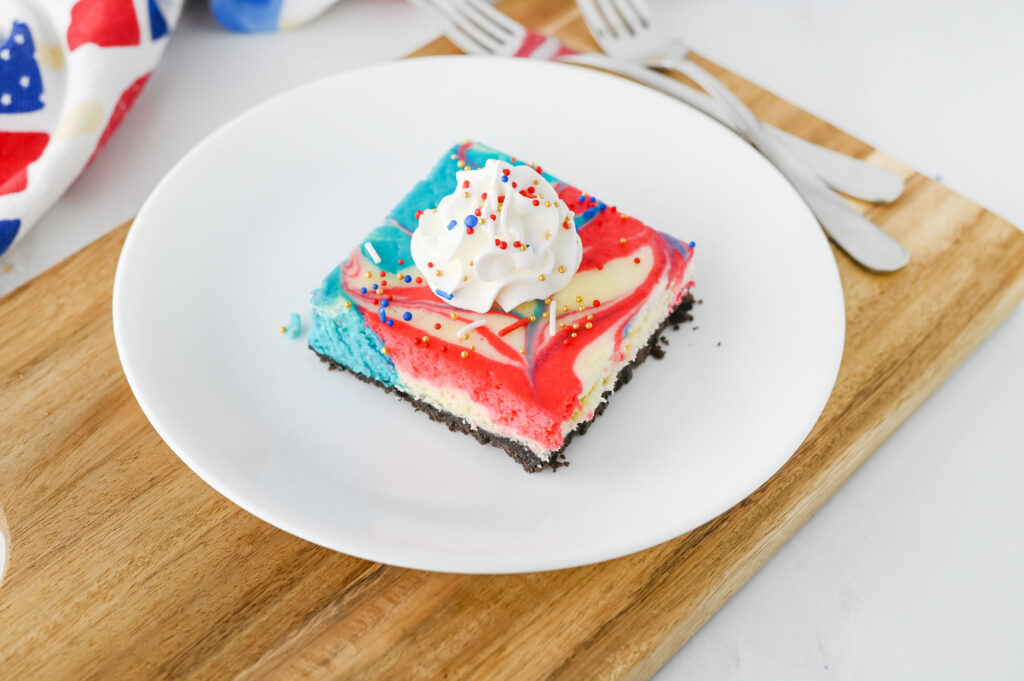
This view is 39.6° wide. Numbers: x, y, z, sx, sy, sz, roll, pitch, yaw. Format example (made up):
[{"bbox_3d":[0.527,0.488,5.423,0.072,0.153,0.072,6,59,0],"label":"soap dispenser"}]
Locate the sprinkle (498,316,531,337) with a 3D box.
[{"bbox_3d":[0.001,-0.004,0.392,0.011,0.002,0.002,-27,54,-25],"label":"sprinkle"}]

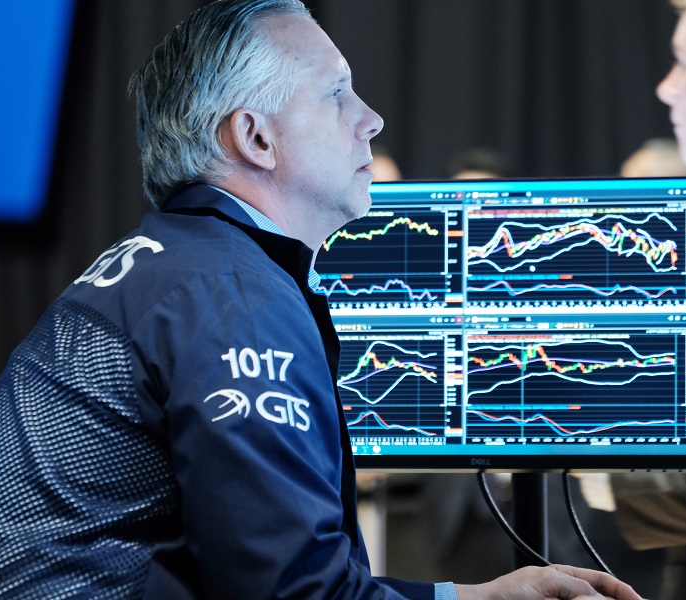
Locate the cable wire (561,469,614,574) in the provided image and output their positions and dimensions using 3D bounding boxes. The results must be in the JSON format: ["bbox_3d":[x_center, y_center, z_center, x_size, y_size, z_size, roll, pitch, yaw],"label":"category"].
[{"bbox_3d":[0.267,0.244,6.710,0.052,0.118,0.035,0,-1,18],"label":"cable wire"}]

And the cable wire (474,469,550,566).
[{"bbox_3d":[0.185,0.240,6.730,0.076,0.107,0.035,0,-1,18],"label":"cable wire"}]

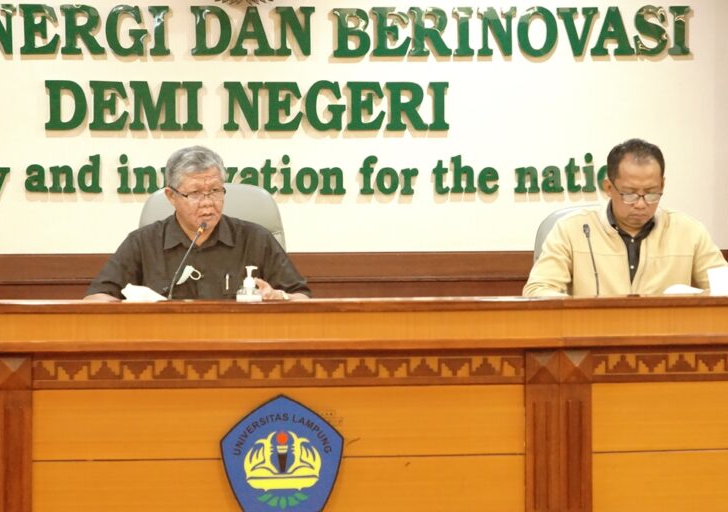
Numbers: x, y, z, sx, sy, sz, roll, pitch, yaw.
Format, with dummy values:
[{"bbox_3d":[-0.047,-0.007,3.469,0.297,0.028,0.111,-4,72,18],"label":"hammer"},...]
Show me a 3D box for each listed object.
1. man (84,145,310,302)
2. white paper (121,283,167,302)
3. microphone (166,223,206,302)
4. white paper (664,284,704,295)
[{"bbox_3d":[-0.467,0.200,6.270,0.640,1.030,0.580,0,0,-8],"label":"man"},{"bbox_3d":[-0.583,0.100,5.960,0.130,0.056,0.120,0,0,-5],"label":"white paper"},{"bbox_3d":[-0.475,0.026,6.020,0.090,0.225,0.160,0,0,27],"label":"microphone"},{"bbox_3d":[0.858,0.092,6.020,0.110,0.032,0.140,0,0,-5],"label":"white paper"}]

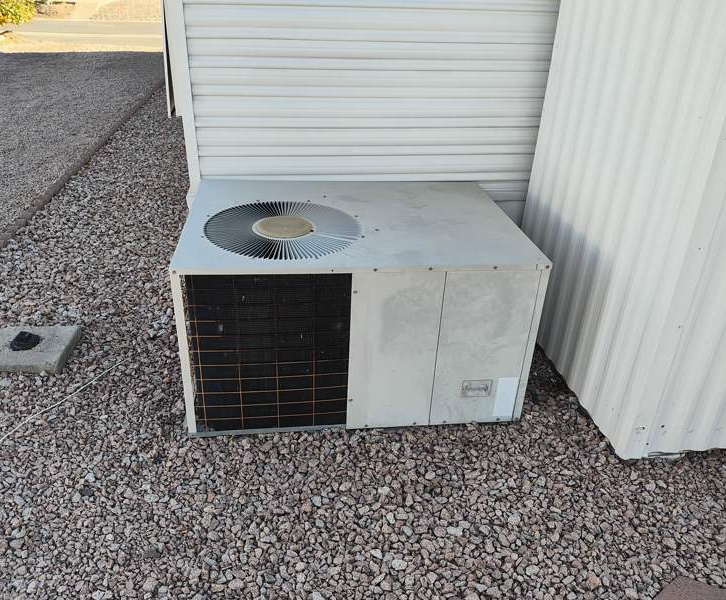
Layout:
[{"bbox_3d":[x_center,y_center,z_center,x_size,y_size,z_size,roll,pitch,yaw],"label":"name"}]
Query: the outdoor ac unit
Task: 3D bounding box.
[{"bbox_3d":[-0.043,-0.022,2.156,1.120,0.611,0.790,-1,29,-8],"label":"outdoor ac unit"}]

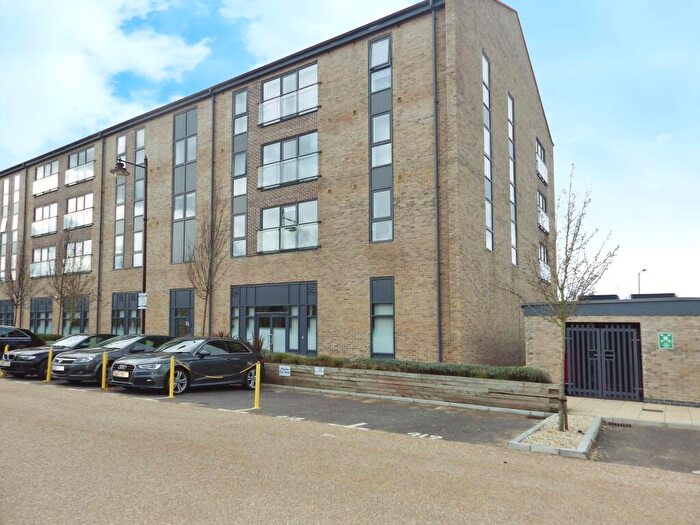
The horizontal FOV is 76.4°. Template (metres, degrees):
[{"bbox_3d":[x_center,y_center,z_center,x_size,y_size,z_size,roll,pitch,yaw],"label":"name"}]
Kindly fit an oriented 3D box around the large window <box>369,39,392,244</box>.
[{"bbox_3d":[1.206,-4.798,17.142,1.050,8.100,0.150,-4,-6,32],"label":"large window"}]

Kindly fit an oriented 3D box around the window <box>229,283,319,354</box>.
[{"bbox_3d":[-3.216,2.310,18.235,4.722,2.898,0.200,-4,-8,32],"label":"window"}]

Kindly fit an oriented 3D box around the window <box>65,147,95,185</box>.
[{"bbox_3d":[-16.927,-5.979,27.888,3.451,2.005,0.250,-4,-8,32],"label":"window"}]

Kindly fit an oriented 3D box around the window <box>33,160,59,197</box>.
[{"bbox_3d":[-21.846,-6.020,31.999,3.250,2.120,0.200,-4,-6,32],"label":"window"}]

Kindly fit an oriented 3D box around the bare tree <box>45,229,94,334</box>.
[{"bbox_3d":[-16.140,1.726,25.600,2.400,6.900,2.400,-4,-6,32],"label":"bare tree"}]

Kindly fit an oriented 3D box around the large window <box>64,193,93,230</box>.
[{"bbox_3d":[-17.787,-3.306,29.206,3.250,2.120,0.200,-4,-6,32],"label":"large window"}]

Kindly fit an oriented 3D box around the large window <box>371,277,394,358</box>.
[{"bbox_3d":[1.214,2.085,16.565,1.030,3.080,0.150,-4,-6,32],"label":"large window"}]

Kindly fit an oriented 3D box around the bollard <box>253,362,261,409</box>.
[{"bbox_3d":[-1.929,2.553,9.250,0.100,0.960,0.100,-4,-6,32],"label":"bollard"}]

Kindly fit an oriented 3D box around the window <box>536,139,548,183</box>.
[{"bbox_3d":[11.220,-5.902,26.000,0.200,2.150,3.200,-4,-6,35],"label":"window"}]

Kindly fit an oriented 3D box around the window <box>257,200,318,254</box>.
[{"bbox_3d":[-2.683,-1.530,19.330,3.250,2.120,0.200,-4,-6,32],"label":"window"}]

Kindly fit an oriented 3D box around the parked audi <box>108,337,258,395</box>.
[{"bbox_3d":[-4.020,2.600,11.650,1.820,1.420,4.250,-3,-11,27],"label":"parked audi"}]

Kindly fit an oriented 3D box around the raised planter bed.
[{"bbox_3d":[1.221,3.581,13.432,9.430,0.700,1.000,-4,-6,32],"label":"raised planter bed"}]

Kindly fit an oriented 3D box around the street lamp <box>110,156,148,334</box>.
[{"bbox_3d":[-8.901,-0.216,17.798,0.700,8.489,1.450,-4,-8,32],"label":"street lamp"}]

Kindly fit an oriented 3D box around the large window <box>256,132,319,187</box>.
[{"bbox_3d":[-2.581,-4.204,18.535,3.131,2.050,0.250,-4,-8,32],"label":"large window"}]

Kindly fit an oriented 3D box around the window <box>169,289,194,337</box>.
[{"bbox_3d":[-8.055,2.581,21.292,1.859,2.620,0.200,-4,-8,32],"label":"window"}]

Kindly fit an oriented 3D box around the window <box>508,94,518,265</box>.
[{"bbox_3d":[7.681,-3.923,20.900,0.150,8.100,0.980,-4,-6,35],"label":"window"}]

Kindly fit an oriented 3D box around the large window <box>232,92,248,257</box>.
[{"bbox_3d":[-5.223,-4.311,21.168,1.050,8.100,0.150,-4,-6,32],"label":"large window"}]

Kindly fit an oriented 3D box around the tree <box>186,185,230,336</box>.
[{"bbox_3d":[-5.695,0.332,17.537,1.700,6.831,1.700,-4,-8,32],"label":"tree"}]

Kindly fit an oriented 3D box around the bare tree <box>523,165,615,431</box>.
[{"bbox_3d":[3.709,0.564,7.540,1.500,4.464,1.500,-4,-8,32],"label":"bare tree"}]

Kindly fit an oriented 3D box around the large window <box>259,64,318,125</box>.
[{"bbox_3d":[-2.625,-7.110,18.890,3.178,2.135,0.250,-4,-8,32],"label":"large window"}]

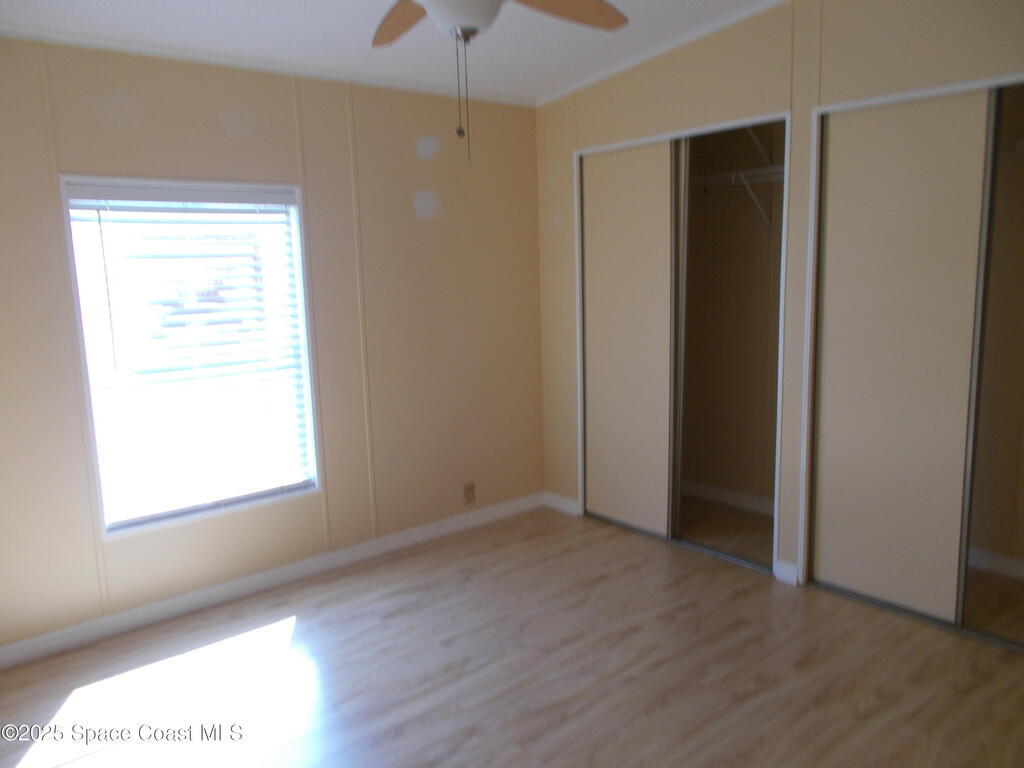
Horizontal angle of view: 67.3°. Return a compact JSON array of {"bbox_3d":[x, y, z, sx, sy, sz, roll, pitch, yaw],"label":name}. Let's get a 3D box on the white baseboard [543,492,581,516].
[{"bbox_3d":[0.291,0.717,4.597,0.015,0.079,0.269,-9,12,-39],"label":"white baseboard"}]

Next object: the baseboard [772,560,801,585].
[{"bbox_3d":[1.241,0.861,3.488,0.015,0.087,0.113,-9,12,-39],"label":"baseboard"}]

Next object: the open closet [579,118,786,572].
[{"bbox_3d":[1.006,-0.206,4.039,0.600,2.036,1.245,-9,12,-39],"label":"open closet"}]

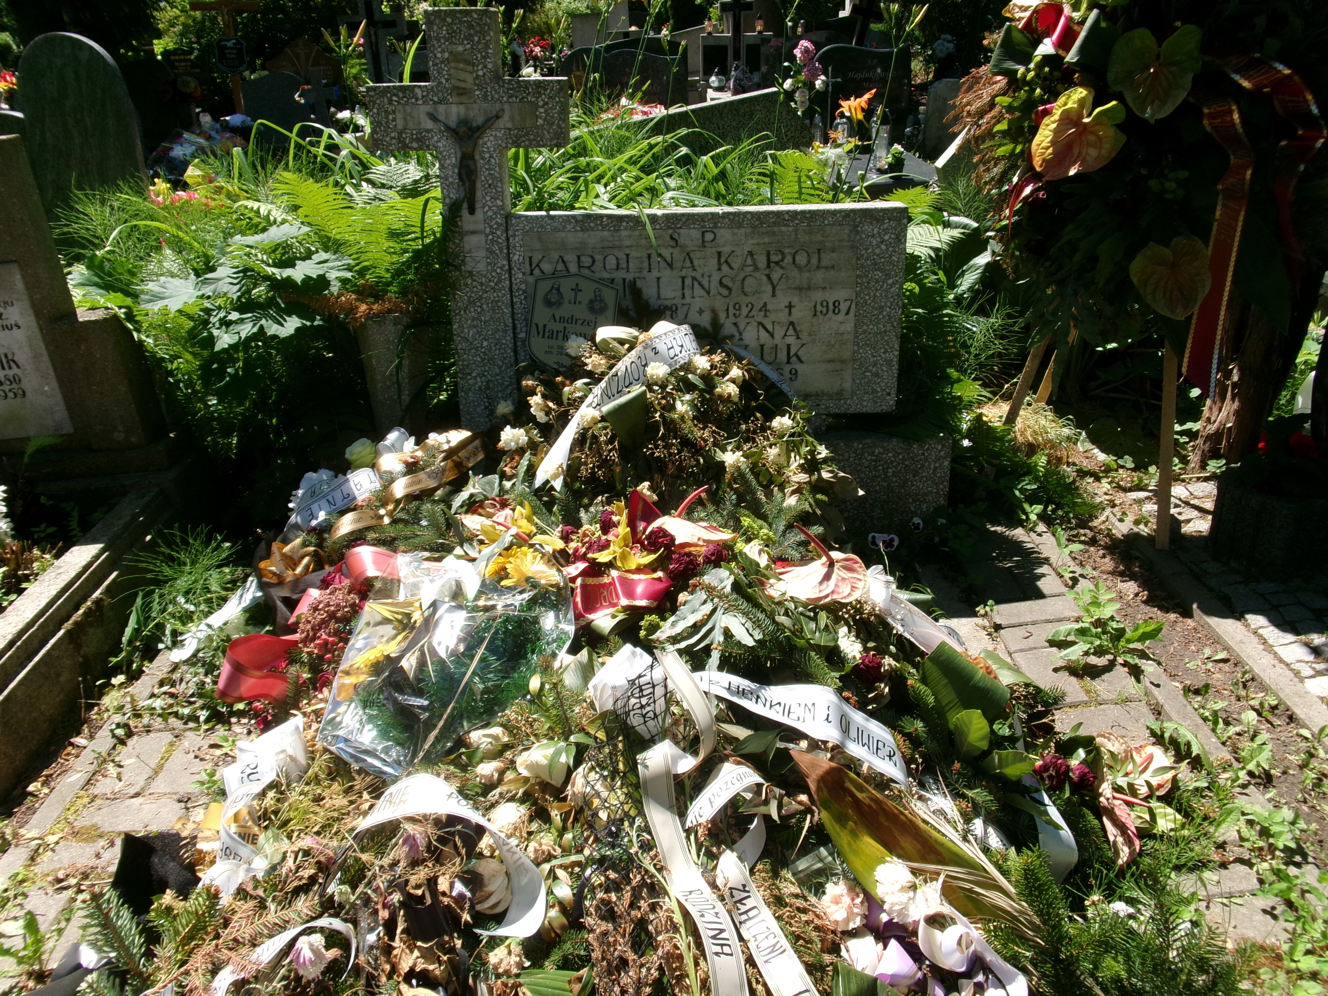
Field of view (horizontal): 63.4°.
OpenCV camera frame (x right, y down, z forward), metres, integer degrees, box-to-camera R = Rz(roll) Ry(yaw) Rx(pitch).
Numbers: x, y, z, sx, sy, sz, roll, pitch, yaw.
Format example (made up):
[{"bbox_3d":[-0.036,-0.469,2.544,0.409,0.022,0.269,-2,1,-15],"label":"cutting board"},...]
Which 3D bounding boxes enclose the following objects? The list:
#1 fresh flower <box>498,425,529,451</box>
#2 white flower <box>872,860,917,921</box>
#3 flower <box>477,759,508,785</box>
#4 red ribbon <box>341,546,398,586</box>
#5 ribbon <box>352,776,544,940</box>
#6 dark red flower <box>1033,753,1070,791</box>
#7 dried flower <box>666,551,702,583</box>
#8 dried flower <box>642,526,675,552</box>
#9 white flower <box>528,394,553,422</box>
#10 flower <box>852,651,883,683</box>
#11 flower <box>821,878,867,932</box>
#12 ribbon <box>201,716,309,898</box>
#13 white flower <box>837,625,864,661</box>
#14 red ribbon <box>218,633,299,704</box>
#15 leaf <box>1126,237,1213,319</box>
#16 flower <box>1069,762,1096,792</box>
[{"bbox_3d":[-0.388,-0.154,2.769,0.075,0.060,0.065,-1,23,1],"label":"fresh flower"},{"bbox_3d":[0.325,0.552,1.510,0.058,0.062,0.055,4,22,14],"label":"white flower"},{"bbox_3d":[-0.277,0.443,1.730,0.050,0.037,0.043,-5,22,-10],"label":"flower"},{"bbox_3d":[-0.627,0.143,2.300,0.110,0.055,0.075,-7,22,-16],"label":"red ribbon"},{"bbox_3d":[-0.301,0.498,1.500,0.255,0.125,0.165,-6,22,-13],"label":"ribbon"},{"bbox_3d":[0.614,0.433,1.697,0.056,0.050,0.054,-1,23,1],"label":"dark red flower"},{"bbox_3d":[0.037,0.131,2.040,0.062,0.052,0.058,-1,23,1],"label":"dried flower"},{"bbox_3d":[-0.011,0.082,2.155,0.062,0.048,0.056,-1,23,1],"label":"dried flower"},{"bbox_3d":[-0.315,-0.232,2.750,0.060,0.066,0.055,-3,22,-6],"label":"white flower"},{"bbox_3d":[0.348,0.288,1.832,0.052,0.047,0.050,-1,23,1],"label":"flower"},{"bbox_3d":[0.250,0.567,1.500,0.060,0.058,0.052,3,22,11],"label":"flower"},{"bbox_3d":[-0.642,0.485,1.686,0.167,0.208,0.156,-1,23,1],"label":"ribbon"},{"bbox_3d":[0.359,0.279,2.070,0.052,0.056,0.050,3,22,10],"label":"white flower"},{"bbox_3d":[-0.773,0.326,2.051,0.146,0.104,0.104,-1,23,1],"label":"red ribbon"},{"bbox_3d":[1.281,-0.558,2.720,0.190,0.195,0.050,6,22,17],"label":"leaf"},{"bbox_3d":[0.665,0.444,1.707,0.043,0.043,0.043,-1,23,1],"label":"flower"}]

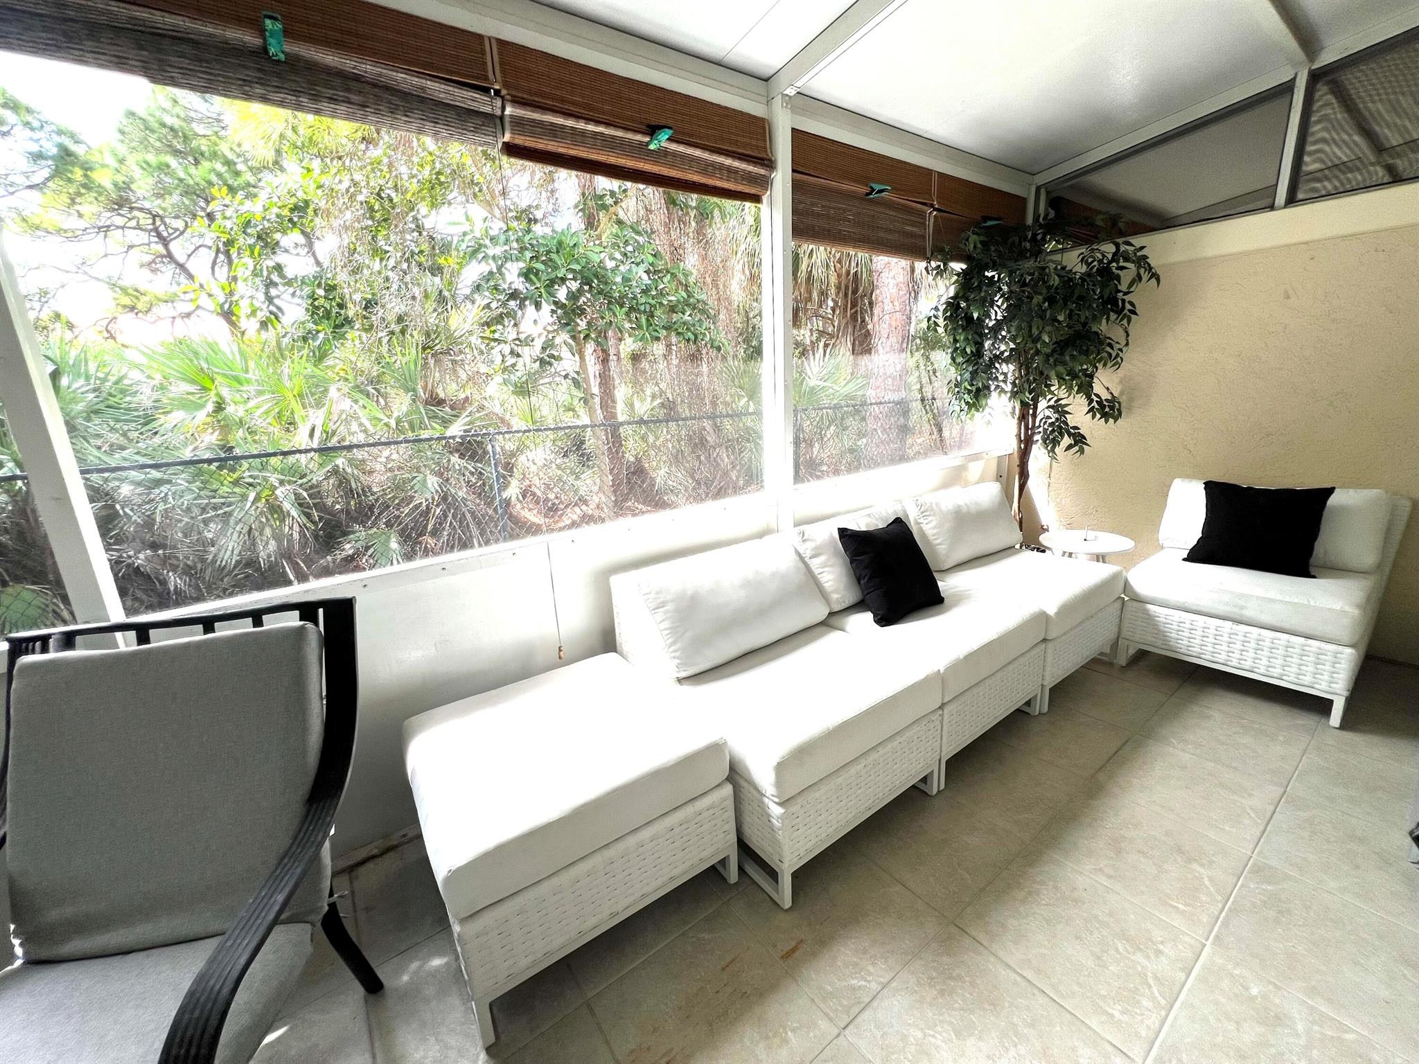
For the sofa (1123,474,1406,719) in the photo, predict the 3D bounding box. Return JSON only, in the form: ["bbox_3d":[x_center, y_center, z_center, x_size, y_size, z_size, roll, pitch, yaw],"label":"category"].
[{"bbox_3d":[2.489,0.218,2.432,0.894,0.801,0.694,-13,16,-35],"label":"sofa"}]

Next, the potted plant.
[{"bbox_3d":[1.831,-0.607,3.037,1.001,2.203,0.854,-13,16,-33],"label":"potted plant"}]

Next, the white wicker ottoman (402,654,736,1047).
[{"bbox_3d":[-0.414,0.779,1.571,0.692,0.473,0.711,-12,15,-32],"label":"white wicker ottoman"}]

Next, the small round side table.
[{"bbox_3d":[2.102,0.285,3.013,0.441,0.449,0.441,-13,16,-33],"label":"small round side table"}]

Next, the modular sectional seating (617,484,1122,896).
[{"bbox_3d":[0.795,0.361,2.282,2.149,0.808,0.921,-13,16,-33],"label":"modular sectional seating"}]

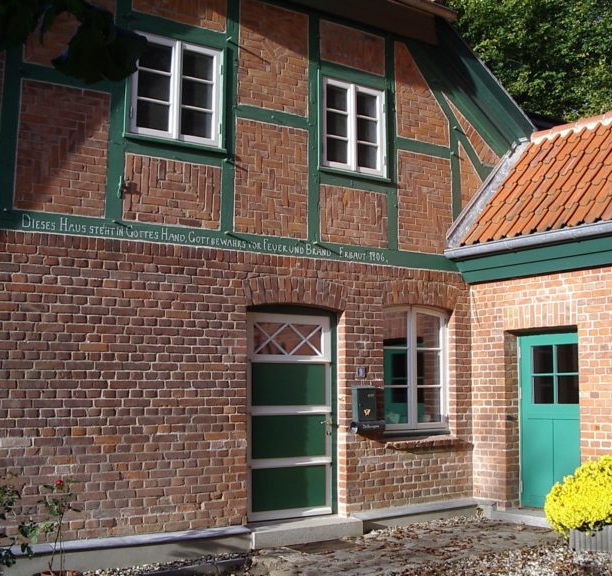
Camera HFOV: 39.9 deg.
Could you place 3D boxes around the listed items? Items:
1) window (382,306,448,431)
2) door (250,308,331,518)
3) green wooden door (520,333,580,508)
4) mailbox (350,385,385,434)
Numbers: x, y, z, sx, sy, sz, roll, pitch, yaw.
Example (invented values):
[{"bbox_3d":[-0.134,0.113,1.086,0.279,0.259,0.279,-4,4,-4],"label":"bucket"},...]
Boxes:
[{"bbox_3d":[1.186,0.910,9.520,1.060,1.410,0.100,4,-8,-31],"label":"window"},{"bbox_3d":[-0.170,1.305,8.662,0.990,2.060,0.080,4,-8,-31],"label":"door"},{"bbox_3d":[2.700,1.444,9.070,0.080,1.880,0.960,5,-9,-36],"label":"green wooden door"},{"bbox_3d":[0.646,1.291,8.884,0.420,0.480,0.130,4,-8,-31],"label":"mailbox"}]

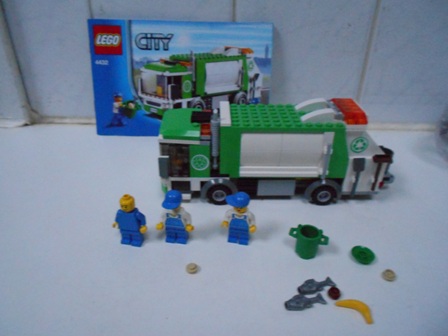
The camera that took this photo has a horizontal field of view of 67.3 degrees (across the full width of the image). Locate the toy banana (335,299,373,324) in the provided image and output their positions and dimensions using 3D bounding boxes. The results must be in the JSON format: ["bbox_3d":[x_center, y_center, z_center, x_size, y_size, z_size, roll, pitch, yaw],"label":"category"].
[{"bbox_3d":[0.079,0.084,0.203,0.020,0.004,0.011,22,37,32],"label":"toy banana"}]

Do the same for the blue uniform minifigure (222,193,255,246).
[{"bbox_3d":[0.011,0.037,0.244,0.025,0.042,0.017,7,31,11],"label":"blue uniform minifigure"}]

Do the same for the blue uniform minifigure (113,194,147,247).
[{"bbox_3d":[-0.068,0.038,0.243,0.025,0.040,0.015,6,31,9],"label":"blue uniform minifigure"}]

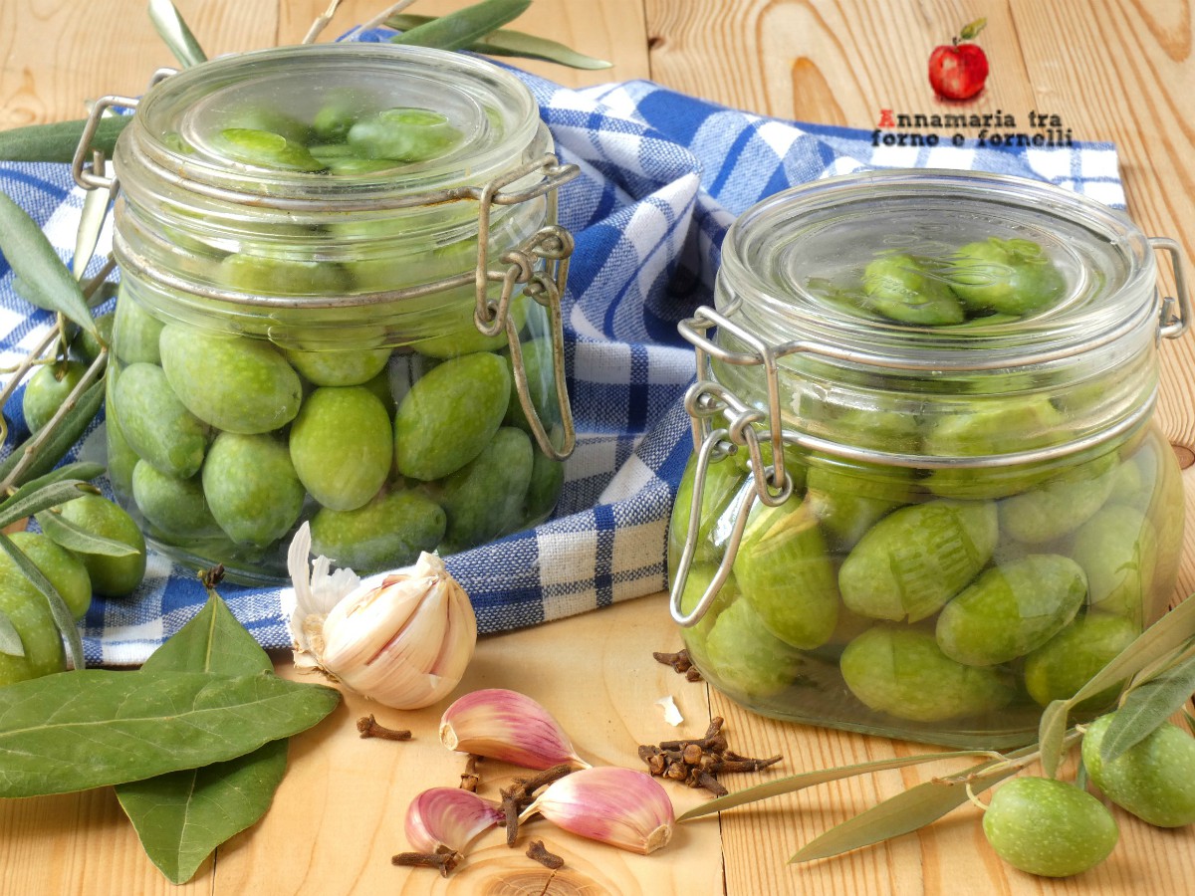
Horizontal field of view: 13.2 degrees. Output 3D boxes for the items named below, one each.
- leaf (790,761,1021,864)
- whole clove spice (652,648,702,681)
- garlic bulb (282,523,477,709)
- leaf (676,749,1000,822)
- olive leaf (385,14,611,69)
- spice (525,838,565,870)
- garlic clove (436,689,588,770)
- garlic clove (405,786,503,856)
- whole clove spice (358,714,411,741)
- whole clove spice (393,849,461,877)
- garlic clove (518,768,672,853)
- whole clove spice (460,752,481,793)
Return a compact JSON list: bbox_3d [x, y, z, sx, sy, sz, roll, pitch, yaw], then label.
[{"bbox_3d":[0.069,0.078,1.129,0.067,0.006,0.015,-22,34,-27],"label":"leaf"},{"bbox_3d":[0.018,0.049,1.176,0.013,0.005,0.006,20,33,34],"label":"whole clove spice"},{"bbox_3d":[-0.049,0.040,1.172,0.043,0.038,0.036,1,27,0],"label":"garlic bulb"},{"bbox_3d":[0.053,0.074,1.136,0.075,0.008,0.010,-11,29,-12],"label":"leaf"},{"bbox_3d":[-0.029,-0.117,1.500,0.073,0.008,0.014,10,28,17],"label":"olive leaf"},{"bbox_3d":[-0.011,0.087,1.103,0.011,0.004,0.004,23,35,38],"label":"spice"},{"bbox_3d":[-0.018,0.063,1.151,0.034,0.016,0.018,8,28,13],"label":"garlic clove"},{"bbox_3d":[-0.031,0.080,1.106,0.022,0.013,0.017,-7,28,-14],"label":"garlic clove"},{"bbox_3d":[-0.047,0.062,1.150,0.013,0.005,0.005,8,28,15],"label":"whole clove spice"},{"bbox_3d":[-0.037,0.089,1.111,0.015,0.005,0.006,2,27,3],"label":"whole clove spice"},{"bbox_3d":[0.000,0.078,1.108,0.035,0.015,0.018,9,28,17],"label":"garlic clove"},{"bbox_3d":[-0.028,0.072,1.144,0.005,0.005,0.015,4,27,6],"label":"whole clove spice"}]

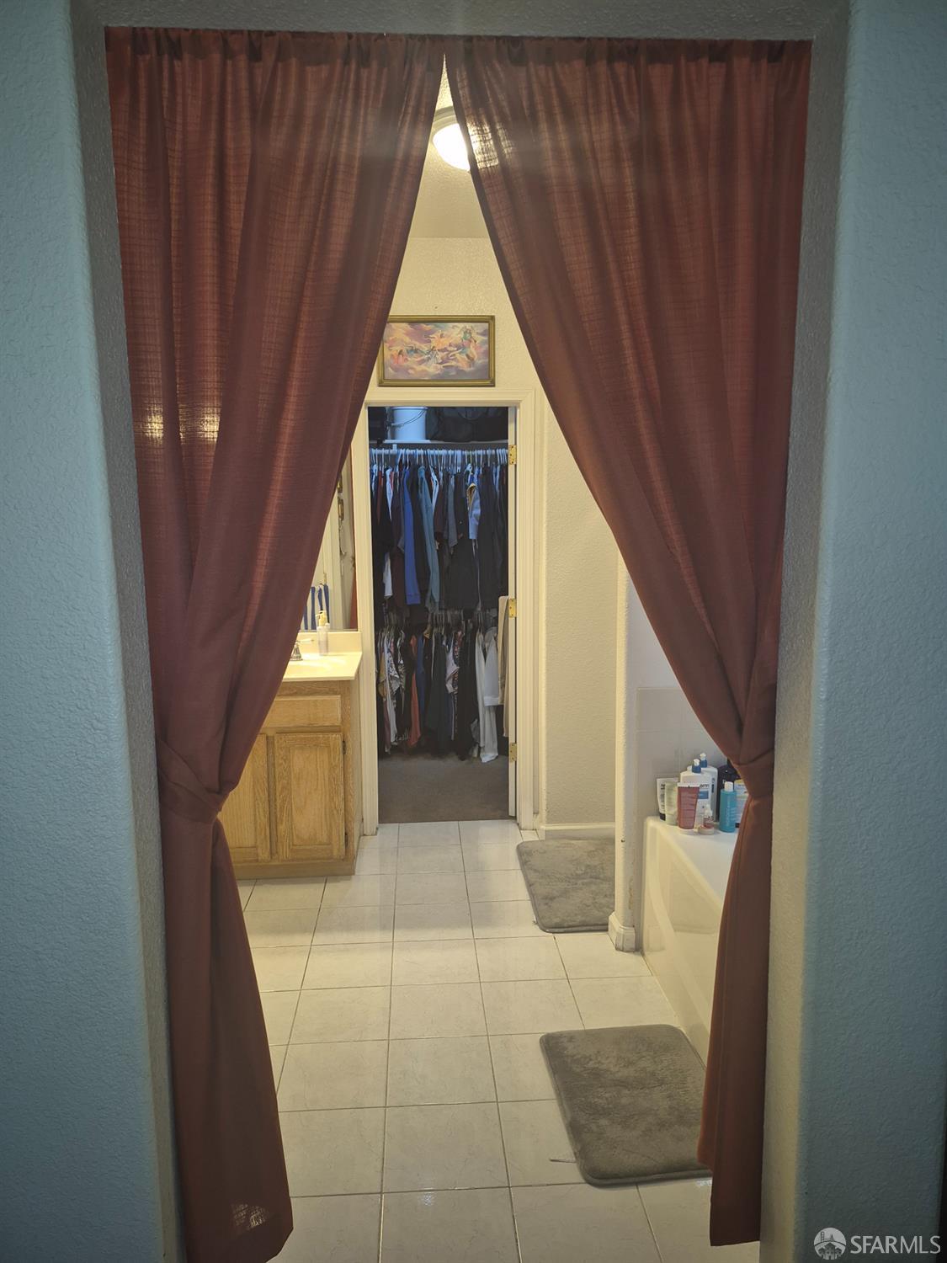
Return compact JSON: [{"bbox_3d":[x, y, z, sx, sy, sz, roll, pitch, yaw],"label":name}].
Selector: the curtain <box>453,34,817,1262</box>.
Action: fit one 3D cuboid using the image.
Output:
[{"bbox_3d":[0.261,0.125,1.469,0.586,2.141,0.120,-1,7,-4],"label":"curtain"}]

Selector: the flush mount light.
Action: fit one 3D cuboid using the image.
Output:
[{"bbox_3d":[0.010,-1.624,2.816,0.335,0.112,0.335,-1,7,-4],"label":"flush mount light"}]

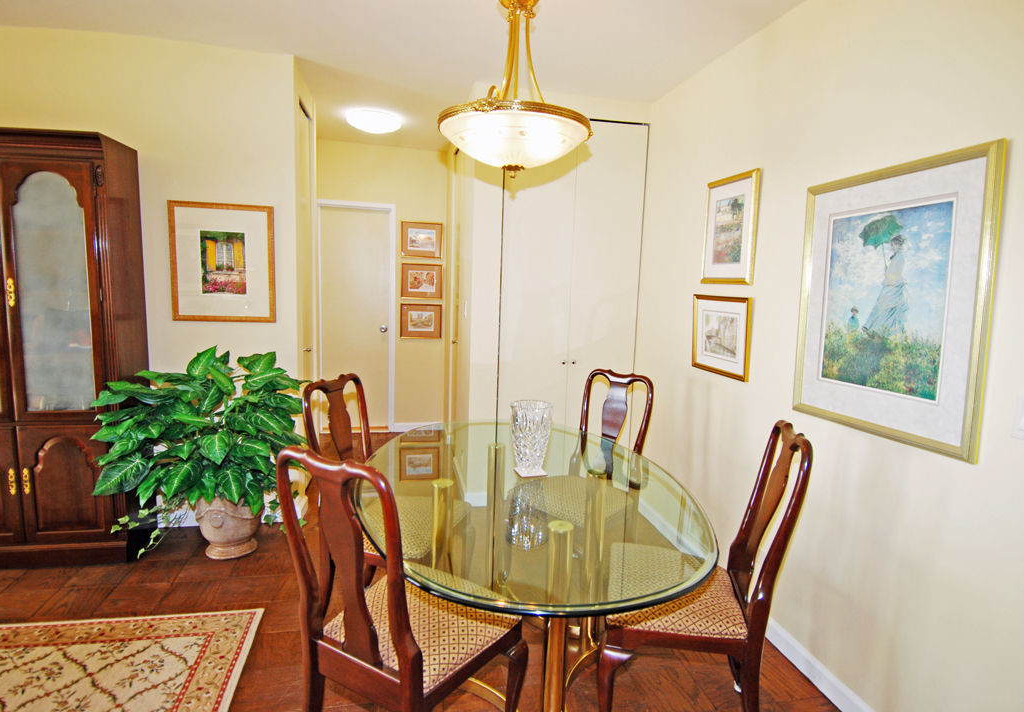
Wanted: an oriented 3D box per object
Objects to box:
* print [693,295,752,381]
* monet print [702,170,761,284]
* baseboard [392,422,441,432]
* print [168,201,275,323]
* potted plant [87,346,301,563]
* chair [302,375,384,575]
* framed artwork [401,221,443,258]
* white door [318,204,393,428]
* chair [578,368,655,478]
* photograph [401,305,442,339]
[{"bbox_3d":[0.996,-0.101,2.582,0.028,0.376,0.465,1,8,-13],"label":"print"},{"bbox_3d":[1.014,-0.590,2.519,0.028,0.500,0.410,1,8,-13],"label":"monet print"},{"bbox_3d":[-0.883,0.675,5.020,0.460,0.090,0.020,1,8,-13],"label":"baseboard"},{"bbox_3d":[-1.536,-0.489,2.833,0.515,0.622,0.028,1,8,-13],"label":"print"},{"bbox_3d":[-1.478,0.490,2.623,0.920,1.070,0.760,1,8,-13],"label":"potted plant"},{"bbox_3d":[-0.501,0.618,2.168,0.570,1.020,0.510,5,8,20],"label":"chair"},{"bbox_3d":[-0.804,-1.042,4.781,0.373,0.318,0.025,1,8,-13],"label":"framed artwork"},{"bbox_3d":[-1.393,-0.301,4.774,0.610,2.030,0.050,1,8,-13],"label":"white door"},{"bbox_3d":[0.327,0.610,2.464,0.560,1.020,0.510,-4,10,-39],"label":"chair"},{"bbox_3d":[-0.827,-0.314,4.884,0.375,0.318,0.025,1,8,-13],"label":"photograph"}]

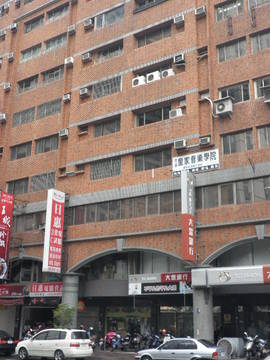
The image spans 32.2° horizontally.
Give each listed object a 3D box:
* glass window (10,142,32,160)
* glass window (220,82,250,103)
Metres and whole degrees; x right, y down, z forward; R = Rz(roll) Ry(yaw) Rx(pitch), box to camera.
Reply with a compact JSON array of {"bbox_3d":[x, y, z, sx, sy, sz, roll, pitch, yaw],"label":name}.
[{"bbox_3d":[-9.864,-2.501,40.586,2.722,1.328,0.120,-10,-20,33],"label":"glass window"},{"bbox_3d":[6.292,-5.372,29.340,1.937,1.325,0.150,-10,-21,33],"label":"glass window"}]

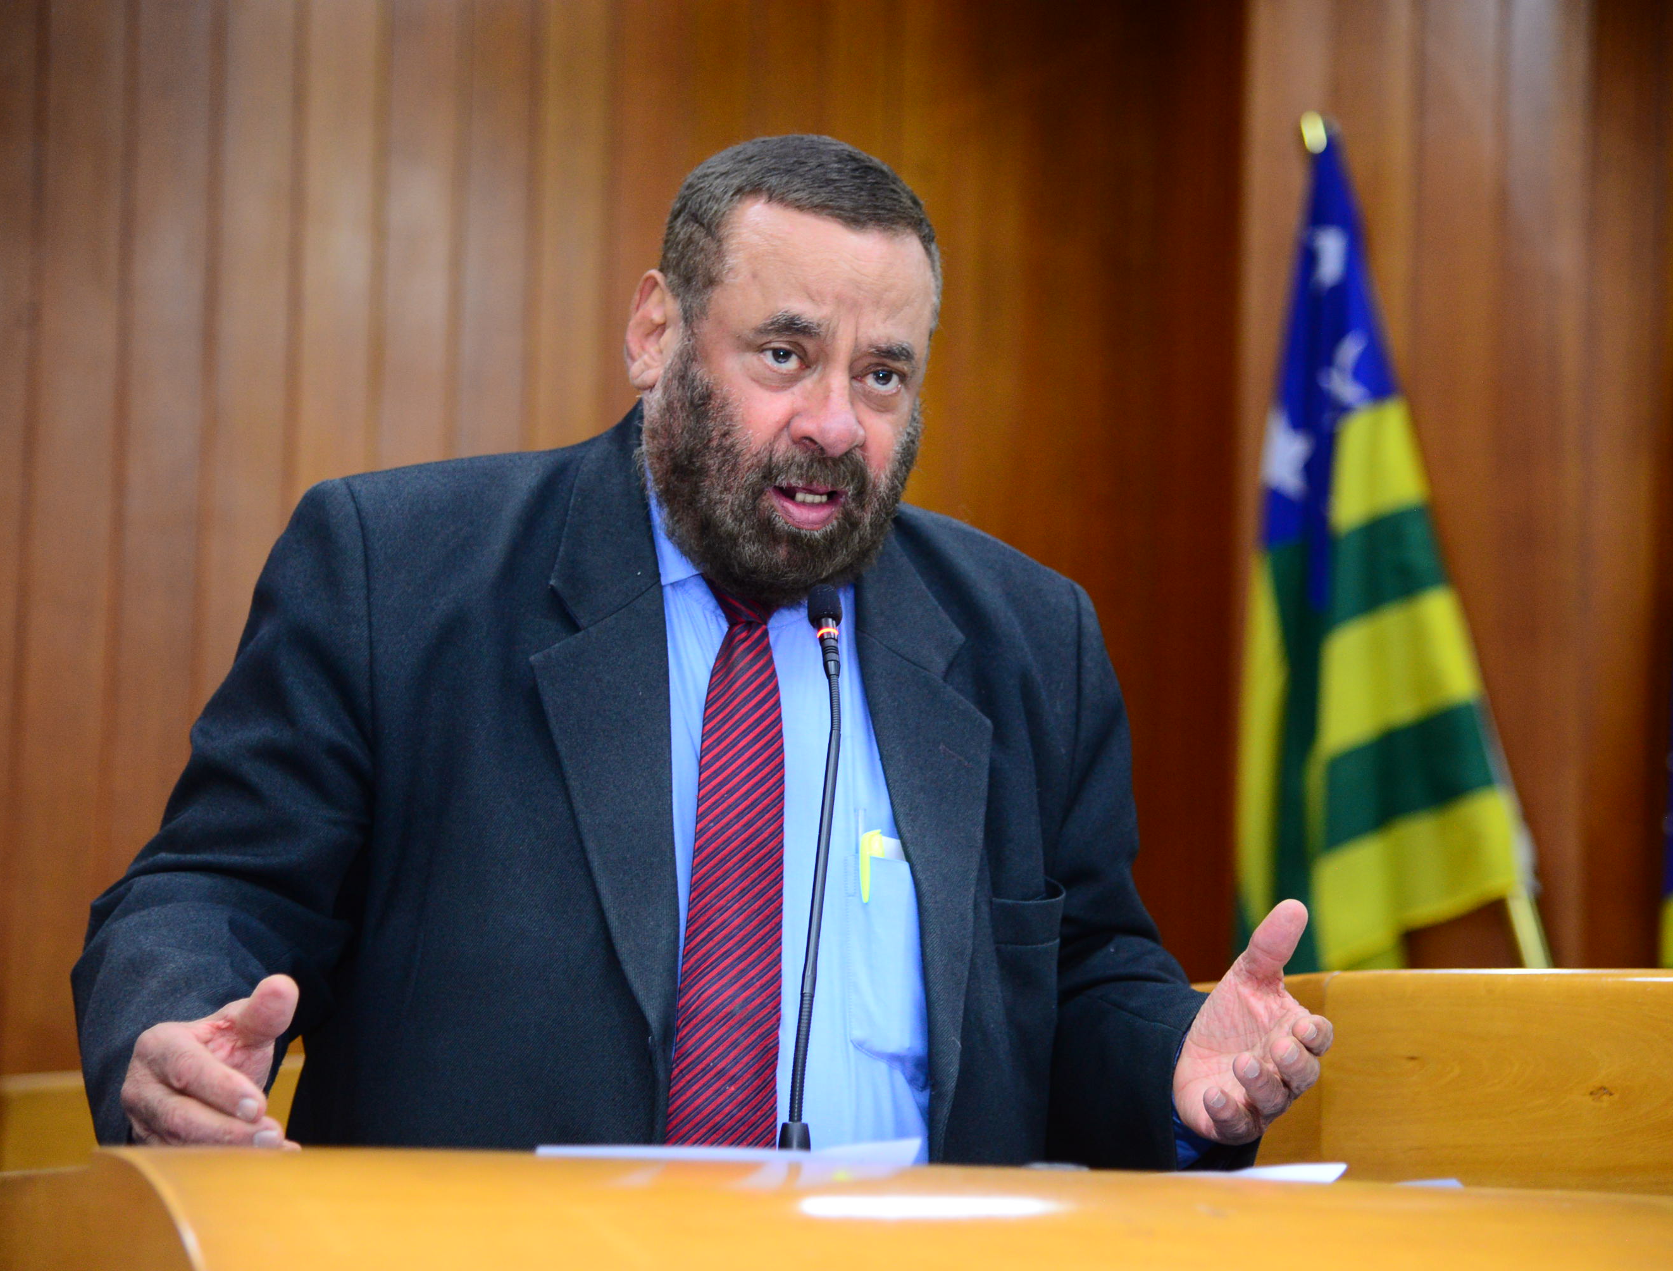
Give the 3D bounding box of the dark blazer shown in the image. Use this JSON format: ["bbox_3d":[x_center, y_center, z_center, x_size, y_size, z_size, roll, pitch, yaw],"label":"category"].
[{"bbox_3d":[-0.115,0.235,2.860,0.640,0.750,0.410,4,-8,-20],"label":"dark blazer"}]

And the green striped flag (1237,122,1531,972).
[{"bbox_3d":[0.630,0.000,6.000,0.350,1.150,0.230,1,-8,0],"label":"green striped flag"}]

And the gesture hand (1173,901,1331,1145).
[{"bbox_3d":[0.218,0.203,2.720,0.090,0.125,0.130,4,-8,-18],"label":"gesture hand"}]

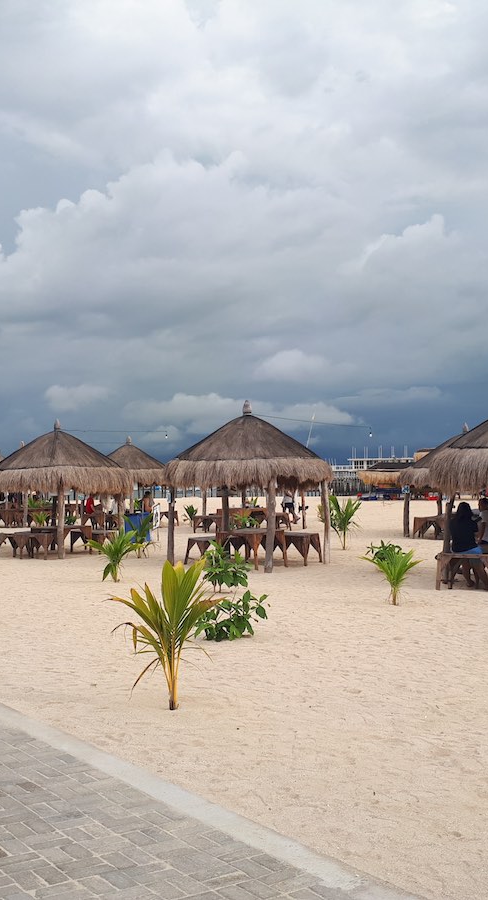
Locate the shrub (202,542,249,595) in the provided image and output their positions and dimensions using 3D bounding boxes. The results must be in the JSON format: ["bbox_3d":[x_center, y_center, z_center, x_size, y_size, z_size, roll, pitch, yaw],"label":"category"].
[{"bbox_3d":[-0.322,1.776,14.370,0.780,0.820,0.740,-1,-2,-1],"label":"shrub"}]

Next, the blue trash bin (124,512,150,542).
[{"bbox_3d":[-2.969,2.171,26.164,0.600,0.830,0.570,-2,-2,39],"label":"blue trash bin"}]

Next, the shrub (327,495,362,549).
[{"bbox_3d":[2.337,1.727,22.332,1.000,1.300,0.950,-1,-2,6],"label":"shrub"}]

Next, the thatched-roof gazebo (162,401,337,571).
[{"bbox_3d":[0.103,0.678,18.999,3.250,3.300,3.250,-2,-2,40],"label":"thatched-roof gazebo"}]

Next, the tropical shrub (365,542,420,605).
[{"bbox_3d":[2.006,1.714,12.788,0.780,0.800,0.720,-1,-2,9],"label":"tropical shrub"}]

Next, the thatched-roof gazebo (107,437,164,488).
[{"bbox_3d":[-4.124,1.199,33.968,3.500,3.280,3.500,-2,-2,39],"label":"thatched-roof gazebo"}]

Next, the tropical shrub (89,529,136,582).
[{"bbox_3d":[-2.268,1.832,16.222,0.860,0.920,0.800,-1,-2,-8],"label":"tropical shrub"}]

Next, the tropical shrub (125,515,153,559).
[{"bbox_3d":[-2.322,1.906,20.634,0.678,0.969,0.645,-1,-2,-7],"label":"tropical shrub"}]

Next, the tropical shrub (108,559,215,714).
[{"bbox_3d":[-0.619,1.398,7.087,0.814,1.125,0.773,-1,-2,-5],"label":"tropical shrub"}]

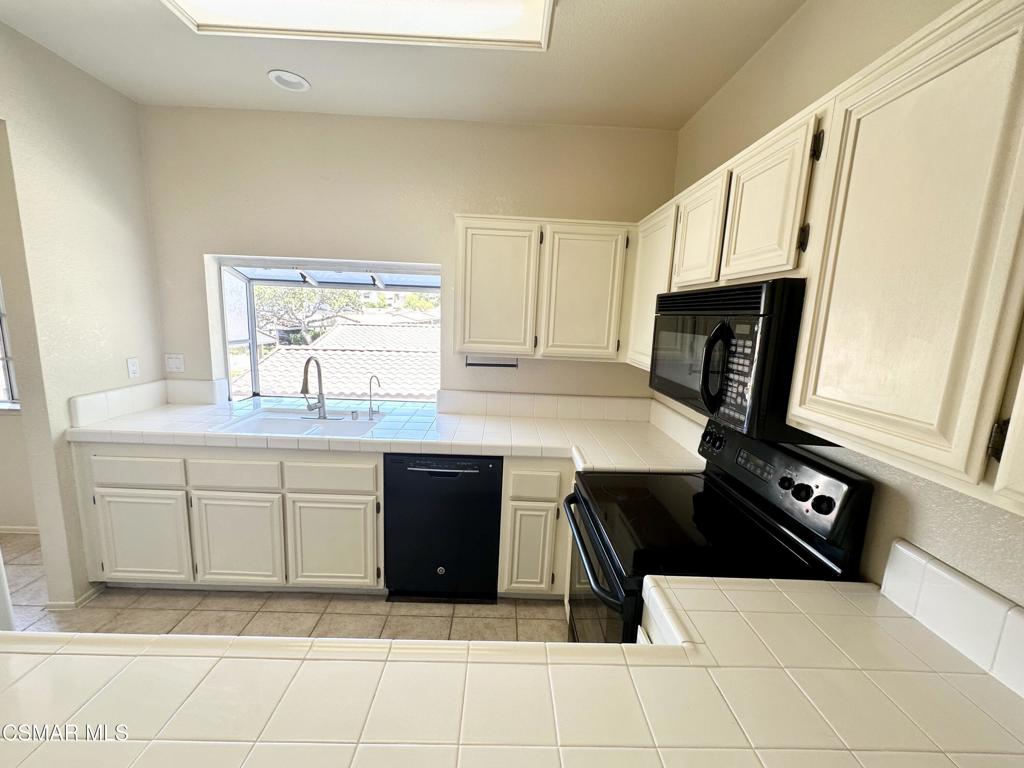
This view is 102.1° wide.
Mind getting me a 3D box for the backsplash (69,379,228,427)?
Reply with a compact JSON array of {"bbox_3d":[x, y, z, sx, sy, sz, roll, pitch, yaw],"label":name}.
[{"bbox_3d":[-2.013,0.095,2.379,0.319,0.145,0.704,2,9,-1],"label":"backsplash"}]

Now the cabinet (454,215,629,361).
[{"bbox_3d":[0.166,-0.524,2.379,0.951,0.720,0.339,2,9,-1],"label":"cabinet"}]

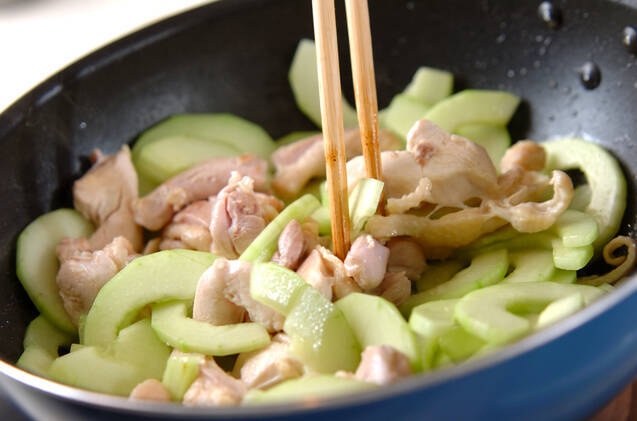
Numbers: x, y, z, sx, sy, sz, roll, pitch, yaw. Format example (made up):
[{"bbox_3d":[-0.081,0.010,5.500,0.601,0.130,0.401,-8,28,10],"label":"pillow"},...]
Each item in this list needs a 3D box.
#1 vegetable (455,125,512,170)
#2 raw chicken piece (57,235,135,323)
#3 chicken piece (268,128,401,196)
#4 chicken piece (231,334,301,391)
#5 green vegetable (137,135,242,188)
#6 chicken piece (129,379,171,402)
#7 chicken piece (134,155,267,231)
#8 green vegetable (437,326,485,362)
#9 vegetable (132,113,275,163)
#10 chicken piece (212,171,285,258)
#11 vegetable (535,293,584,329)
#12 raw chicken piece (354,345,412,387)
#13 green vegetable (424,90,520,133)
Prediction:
[{"bbox_3d":[0.059,-0.022,0.795,0.026,0.010,0.026,-8,49,5],"label":"vegetable"},{"bbox_3d":[-0.074,0.023,0.718,0.026,0.021,0.023,-9,31,6],"label":"raw chicken piece"},{"bbox_3d":[0.007,-0.017,0.783,0.046,0.020,0.022,-15,32,-5],"label":"chicken piece"},{"bbox_3d":[-0.016,0.047,0.667,0.024,0.016,0.020,-20,32,-11],"label":"chicken piece"},{"bbox_3d":[-0.049,-0.017,0.805,0.041,0.010,0.032,5,58,-3],"label":"green vegetable"},{"bbox_3d":[-0.054,0.058,0.695,0.017,0.018,0.018,-8,32,5],"label":"chicken piece"},{"bbox_3d":[-0.040,-0.006,0.742,0.044,0.019,0.025,-15,31,-3],"label":"chicken piece"},{"bbox_3d":[0.043,0.041,0.655,0.019,0.013,0.016,-9,31,6],"label":"green vegetable"},{"bbox_3d":[-0.041,-0.025,0.775,0.048,0.022,0.018,-4,32,14],"label":"vegetable"},{"bbox_3d":[-0.025,0.002,0.757,0.025,0.024,0.025,-8,32,5],"label":"chicken piece"},{"bbox_3d":[0.077,0.032,0.690,0.021,0.010,0.015,-35,39,-32],"label":"vegetable"},{"bbox_3d":[0.019,0.046,0.645,0.019,0.016,0.018,-9,31,6],"label":"raw chicken piece"},{"bbox_3d":[0.053,-0.034,0.757,0.035,0.015,0.018,-20,32,-11],"label":"green vegetable"}]

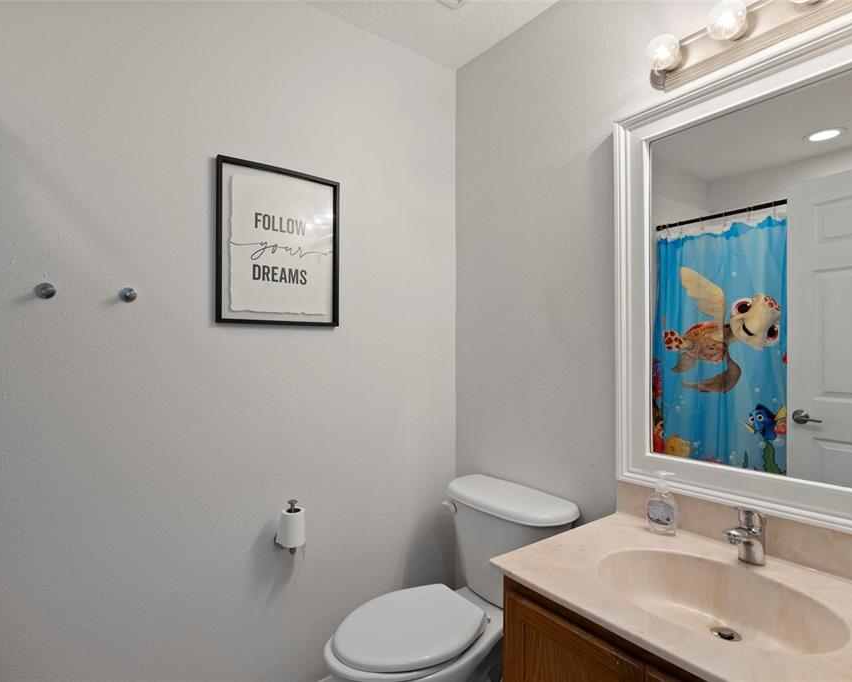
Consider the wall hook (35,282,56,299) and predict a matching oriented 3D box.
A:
[{"bbox_3d":[-0.965,-0.127,1.154,0.037,0.037,0.042,1,-1,-36],"label":"wall hook"}]

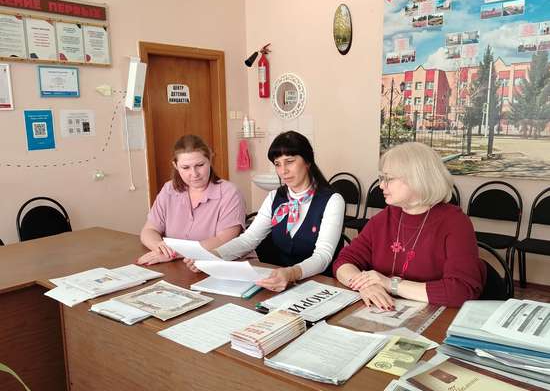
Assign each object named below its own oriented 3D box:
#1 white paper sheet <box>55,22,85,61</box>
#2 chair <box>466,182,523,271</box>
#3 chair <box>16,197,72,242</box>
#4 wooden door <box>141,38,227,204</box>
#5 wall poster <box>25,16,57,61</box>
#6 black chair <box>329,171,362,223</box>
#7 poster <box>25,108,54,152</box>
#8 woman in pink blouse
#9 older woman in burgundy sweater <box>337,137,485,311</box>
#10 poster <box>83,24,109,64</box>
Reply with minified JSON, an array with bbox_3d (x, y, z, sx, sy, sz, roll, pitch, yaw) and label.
[{"bbox_3d":[-1.663,-1.249,3.107,0.010,0.290,0.203,8,13,44],"label":"white paper sheet"},{"bbox_3d":[1.608,0.331,2.907,0.440,0.830,0.500,7,12,39],"label":"chair"},{"bbox_3d":[-1.621,0.451,2.844,0.500,0.830,0.440,8,13,44],"label":"chair"},{"bbox_3d":[-0.913,-0.487,4.105,0.920,2.120,0.100,-8,12,-34],"label":"wooden door"},{"bbox_3d":[-1.811,-1.210,2.961,0.010,0.292,0.207,8,13,44],"label":"wall poster"},{"bbox_3d":[0.540,0.217,3.697,0.440,0.830,0.500,7,12,39],"label":"black chair"},{"bbox_3d":[-1.861,-0.516,3.018,0.006,0.302,0.200,8,13,44],"label":"poster"},{"bbox_3d":[-0.395,0.348,1.941,0.540,1.250,0.660,2,11,18],"label":"woman in pink blouse"},{"bbox_3d":[0.473,0.438,1.421,0.550,1.240,0.700,6,13,35],"label":"older woman in burgundy sweater"},{"bbox_3d":[-1.592,-1.342,3.378,0.205,0.305,0.010,-8,12,-34],"label":"poster"}]

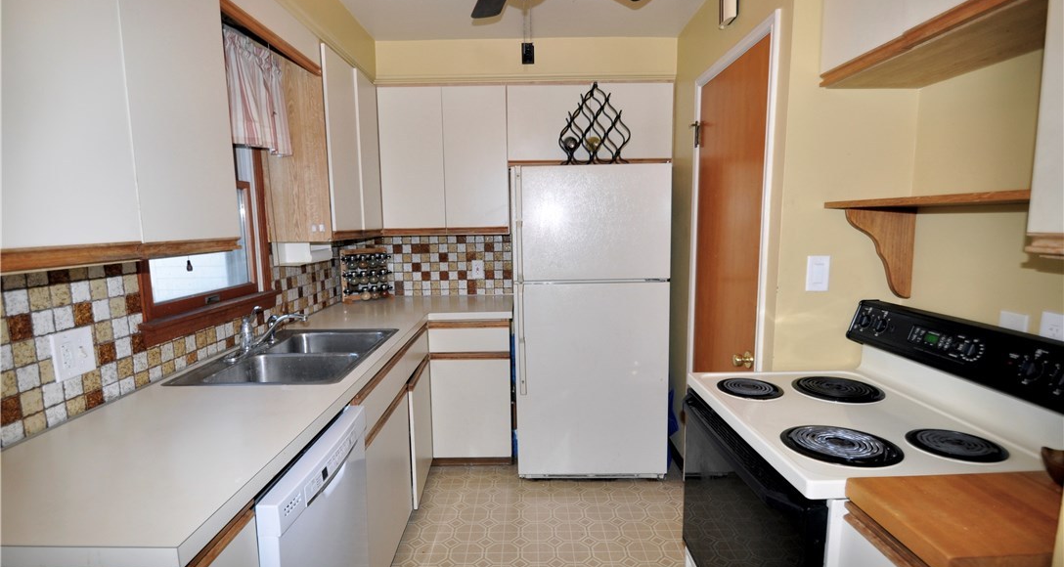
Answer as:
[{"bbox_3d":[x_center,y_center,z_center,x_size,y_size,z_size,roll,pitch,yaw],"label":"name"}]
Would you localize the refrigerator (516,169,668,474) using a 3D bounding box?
[{"bbox_3d":[0.310,0.195,3.022,0.815,1.690,0.780,-1,7,0],"label":"refrigerator"}]

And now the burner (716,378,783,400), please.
[{"bbox_3d":[0.662,0.322,1.530,0.195,0.025,0.195,-1,7,-1],"label":"burner"}]

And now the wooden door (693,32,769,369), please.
[{"bbox_3d":[0.856,0.108,2.208,0.040,2.055,0.700,-1,7,-1],"label":"wooden door"}]

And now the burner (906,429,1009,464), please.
[{"bbox_3d":[1.020,0.387,1.207,0.190,0.025,0.190,-1,7,0],"label":"burner"}]

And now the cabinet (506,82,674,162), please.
[{"bbox_3d":[0.353,-0.989,3.090,1.010,0.450,0.030,-1,7,0],"label":"cabinet"}]

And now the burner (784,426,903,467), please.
[{"bbox_3d":[0.696,0.368,1.139,0.235,0.025,0.235,-1,7,-1],"label":"burner"}]

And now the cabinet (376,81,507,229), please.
[{"bbox_3d":[-0.542,-0.778,3.252,0.785,0.885,0.310,-1,7,0],"label":"cabinet"}]

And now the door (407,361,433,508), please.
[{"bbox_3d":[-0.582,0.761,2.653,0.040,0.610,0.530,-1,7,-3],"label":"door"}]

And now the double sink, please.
[{"bbox_3d":[-0.910,0.357,2.015,0.550,0.180,0.840,-1,7,-1],"label":"double sink"}]

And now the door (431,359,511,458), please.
[{"bbox_3d":[-0.351,0.730,2.920,0.455,0.585,0.025,-1,7,0],"label":"door"}]

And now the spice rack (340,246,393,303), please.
[{"bbox_3d":[-1.080,-0.054,3.308,0.300,0.345,0.095,-5,8,-32],"label":"spice rack"}]

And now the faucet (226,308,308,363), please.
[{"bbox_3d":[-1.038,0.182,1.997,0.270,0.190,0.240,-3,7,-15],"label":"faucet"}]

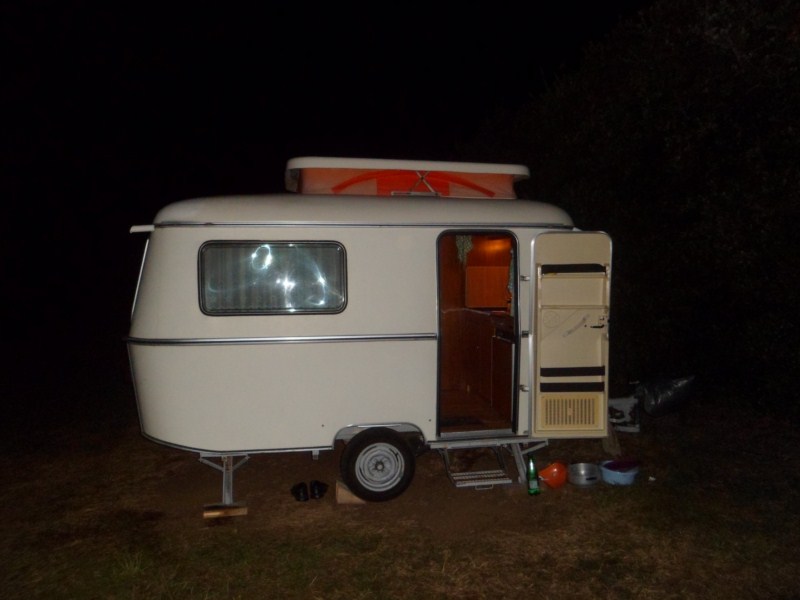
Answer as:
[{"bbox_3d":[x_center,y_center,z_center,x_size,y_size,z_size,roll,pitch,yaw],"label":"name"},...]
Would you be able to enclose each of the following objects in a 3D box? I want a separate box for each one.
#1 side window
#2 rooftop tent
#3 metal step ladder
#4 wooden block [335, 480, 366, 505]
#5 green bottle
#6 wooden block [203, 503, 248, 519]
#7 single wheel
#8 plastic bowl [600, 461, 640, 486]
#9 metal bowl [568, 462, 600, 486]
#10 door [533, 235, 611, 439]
[{"bbox_3d":[-0.907,-0.158,4.327,1.030,0.535,0.040,0,0,-9],"label":"side window"},{"bbox_3d":[-0.028,-0.922,5.145,1.850,0.320,1.260,0,4,-9],"label":"rooftop tent"},{"bbox_3d":[0.695,1.240,4.523,0.800,0.290,0.340,0,4,-9],"label":"metal step ladder"},{"bbox_3d":[-0.366,1.412,4.479,0.215,0.170,0.120,0,4,-9],"label":"wooden block"},{"bbox_3d":[1.033,1.345,4.625,0.087,0.297,0.087,0,4,-9],"label":"green bottle"},{"bbox_3d":[-1.222,1.484,4.247,0.310,0.050,0.130,0,4,-9],"label":"wooden block"},{"bbox_3d":[-0.178,1.216,4.529,0.560,0.560,0.150,0,4,-9],"label":"single wheel"},{"bbox_3d":[1.797,1.413,4.901,0.310,0.135,0.310,0,4,0],"label":"plastic bowl"},{"bbox_3d":[1.511,1.421,4.904,0.260,0.115,0.260,0,4,0],"label":"metal bowl"},{"bbox_3d":[1.299,0.268,4.593,0.610,1.560,0.100,0,4,-3],"label":"door"}]

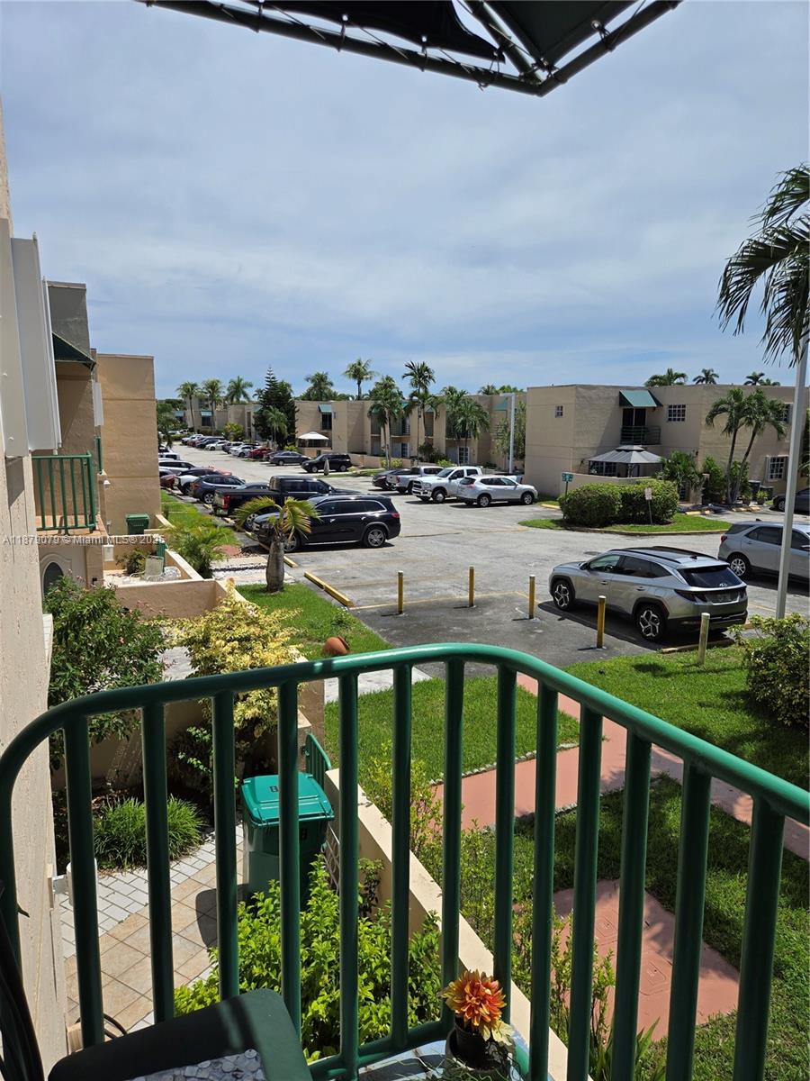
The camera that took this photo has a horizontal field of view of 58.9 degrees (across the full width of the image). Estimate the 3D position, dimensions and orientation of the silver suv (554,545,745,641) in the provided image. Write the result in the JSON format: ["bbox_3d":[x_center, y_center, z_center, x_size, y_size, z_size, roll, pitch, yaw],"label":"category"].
[{"bbox_3d":[5.226,0.993,16.140,1.865,1.665,4.630,-5,11,-27],"label":"silver suv"}]

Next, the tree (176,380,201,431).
[{"bbox_3d":[-36.887,-21.580,123.130,4.200,11.900,4.200,0,9,0],"label":"tree"}]

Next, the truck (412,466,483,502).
[{"bbox_3d":[3.669,-3.349,41.957,6.300,1.980,2.050,-4,10,-24],"label":"truck"}]

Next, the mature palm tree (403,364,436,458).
[{"bbox_3d":[1.498,-12.709,71.888,3.400,10.274,3.300,0,9,1],"label":"mature palm tree"}]

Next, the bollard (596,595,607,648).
[{"bbox_3d":[3.931,1.615,14.367,0.140,1.050,0.140,0,9,0],"label":"bollard"}]

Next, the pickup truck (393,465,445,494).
[{"bbox_3d":[1.779,-3.892,45.668,5.600,1.860,1.970,-3,10,-20],"label":"pickup truck"}]

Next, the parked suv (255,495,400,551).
[{"bbox_3d":[-2.690,-0.693,26.159,5.100,1.820,1.950,-4,10,-21],"label":"parked suv"}]

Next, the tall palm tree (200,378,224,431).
[{"bbox_3d":[-40.973,-27.695,152.540,4.700,12.989,4.600,-2,10,-15],"label":"tall palm tree"}]

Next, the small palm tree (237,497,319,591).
[{"bbox_3d":[-3.287,0.144,18.529,2.050,2.505,1.900,-2,10,-10],"label":"small palm tree"}]

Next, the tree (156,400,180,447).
[{"bbox_3d":[-29.280,-13.831,88.950,3.600,6.690,3.500,-3,10,-18],"label":"tree"}]

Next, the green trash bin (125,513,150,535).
[{"bbox_3d":[-8.662,-0.220,23.267,0.700,1.100,0.820,-4,10,-21],"label":"green trash bin"}]

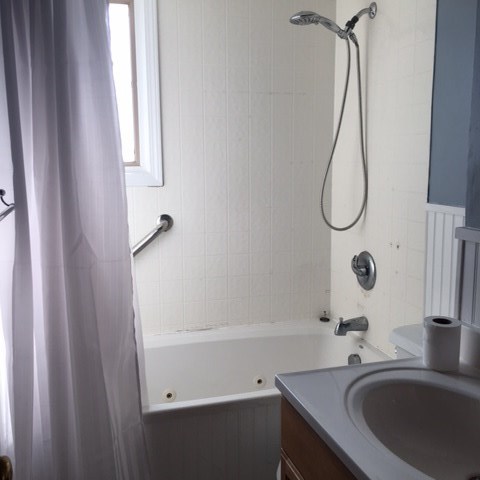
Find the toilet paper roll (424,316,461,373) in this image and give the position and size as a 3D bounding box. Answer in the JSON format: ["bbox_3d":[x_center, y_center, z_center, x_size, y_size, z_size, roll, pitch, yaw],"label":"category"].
[{"bbox_3d":[0.476,0.244,1.264,0.081,0.104,0.081,0,9,0],"label":"toilet paper roll"}]

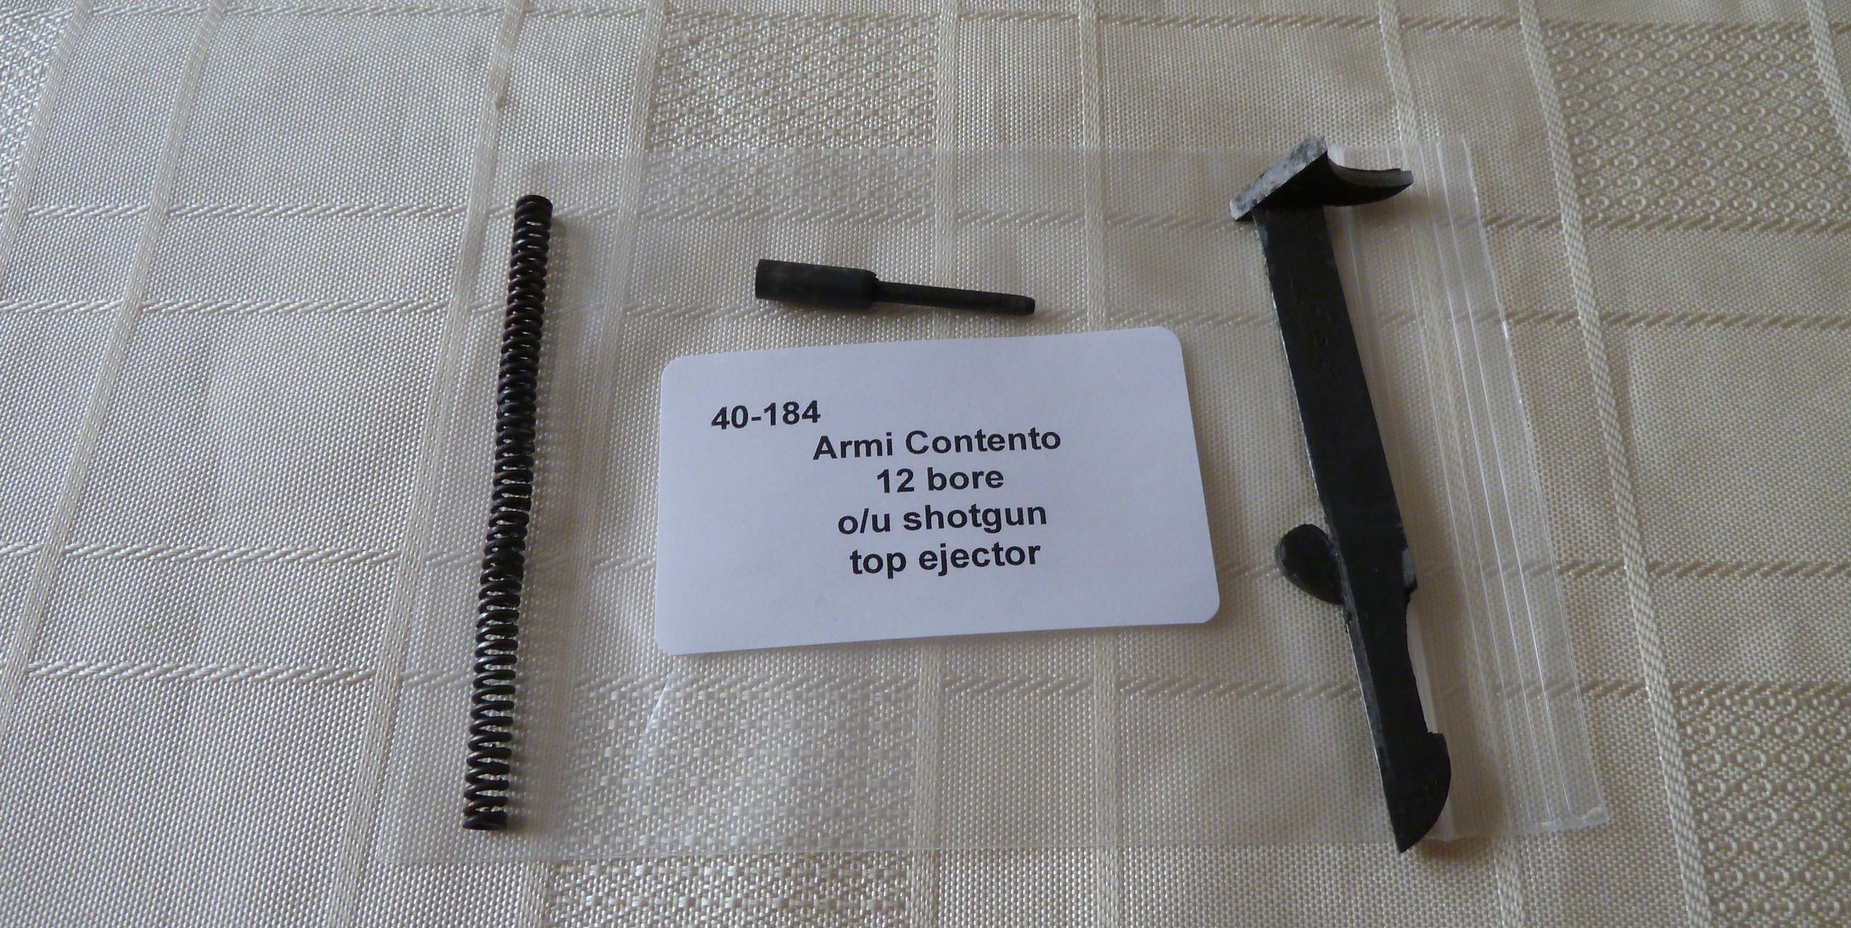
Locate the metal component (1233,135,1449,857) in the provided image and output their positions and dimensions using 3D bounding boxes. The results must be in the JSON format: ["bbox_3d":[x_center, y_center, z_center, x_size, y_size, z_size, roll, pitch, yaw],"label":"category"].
[{"bbox_3d":[0.051,0.000,0.148,0.024,0.016,0.080,-5,66,-1],"label":"metal component"}]

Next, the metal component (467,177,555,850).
[{"bbox_3d":[-0.048,0.003,0.155,0.005,0.005,0.078,-3,66,0],"label":"metal component"}]

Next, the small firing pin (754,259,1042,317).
[{"bbox_3d":[-0.004,-0.021,0.165,0.035,0.005,0.005,5,66,4],"label":"small firing pin"}]

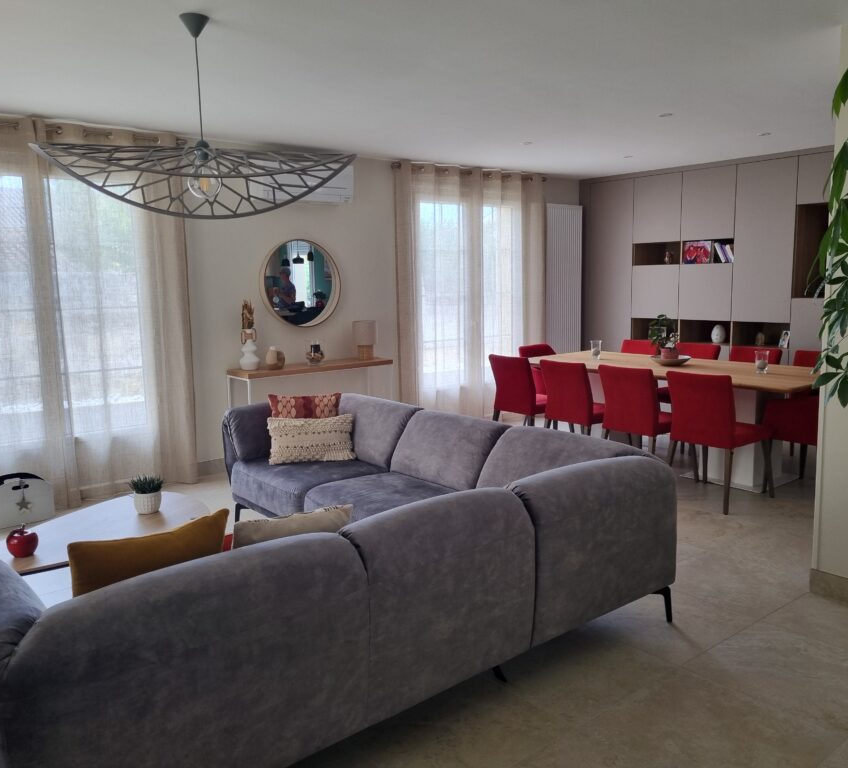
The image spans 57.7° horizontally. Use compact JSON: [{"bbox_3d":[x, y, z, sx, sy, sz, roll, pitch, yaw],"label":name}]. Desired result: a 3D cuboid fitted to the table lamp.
[{"bbox_3d":[-0.506,-0.378,6.651,0.210,0.340,0.210,-1,8,0],"label":"table lamp"}]

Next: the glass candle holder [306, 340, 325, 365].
[{"bbox_3d":[-0.893,-0.256,6.327,0.150,0.197,0.150,-1,8,0],"label":"glass candle holder"}]

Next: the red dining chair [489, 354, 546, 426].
[{"bbox_3d":[0.907,0.181,6.320,0.620,0.870,0.445,-7,10,-40],"label":"red dining chair"}]

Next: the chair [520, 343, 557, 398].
[{"bbox_3d":[1.200,0.098,6.813,0.560,0.860,0.600,-7,10,-39],"label":"chair"}]

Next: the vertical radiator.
[{"bbox_3d":[1.510,-0.929,8.416,0.585,2.000,0.090,-7,10,-40],"label":"vertical radiator"}]

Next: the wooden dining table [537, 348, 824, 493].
[{"bbox_3d":[1.948,0.238,6.153,1.270,0.765,2.550,-7,10,-40],"label":"wooden dining table"}]

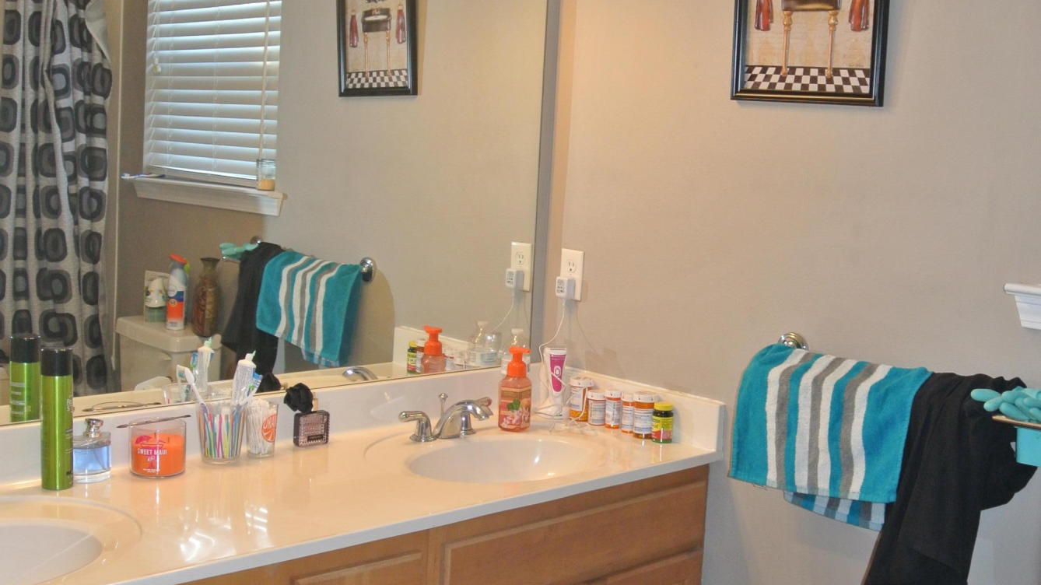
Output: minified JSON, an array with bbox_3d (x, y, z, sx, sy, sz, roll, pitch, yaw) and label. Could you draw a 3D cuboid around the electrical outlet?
[{"bbox_3d":[0.121,-0.041,2.850,0.012,0.115,0.073,-4,10,-43],"label":"electrical outlet"}]

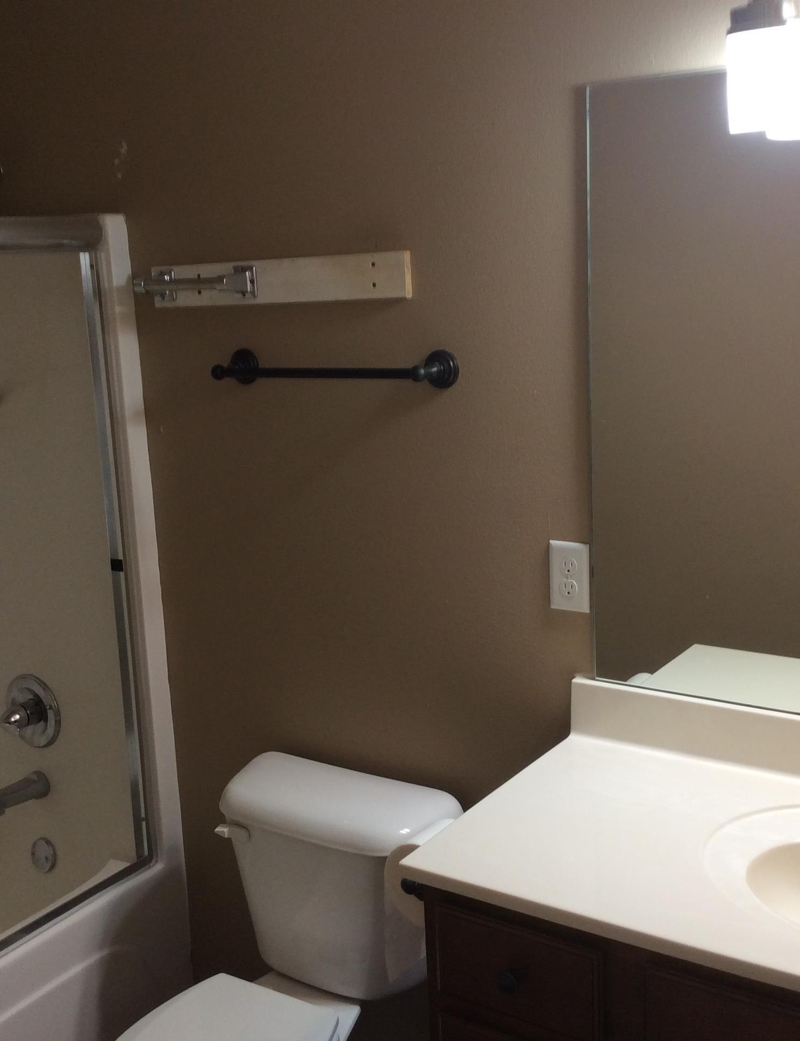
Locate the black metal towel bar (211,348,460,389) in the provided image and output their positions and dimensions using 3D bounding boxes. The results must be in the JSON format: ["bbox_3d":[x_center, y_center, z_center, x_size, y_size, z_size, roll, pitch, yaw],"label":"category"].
[{"bbox_3d":[-0.138,-0.274,2.356,0.525,0.069,0.088,5,14,34],"label":"black metal towel bar"}]

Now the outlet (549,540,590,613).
[{"bbox_3d":[0.289,0.097,2.198,0.074,0.119,0.009,5,14,34],"label":"outlet"}]

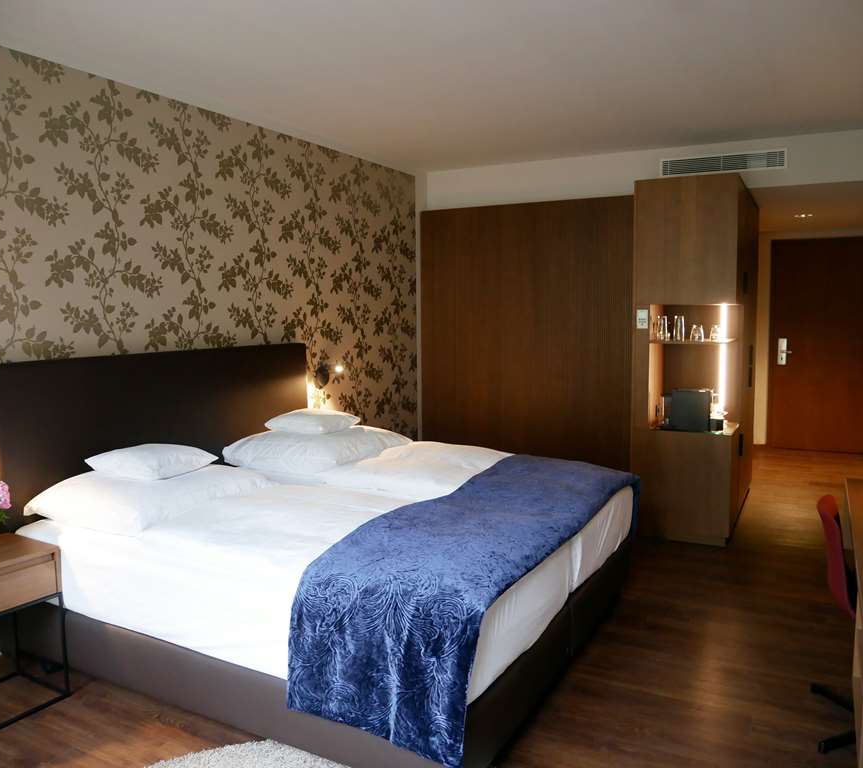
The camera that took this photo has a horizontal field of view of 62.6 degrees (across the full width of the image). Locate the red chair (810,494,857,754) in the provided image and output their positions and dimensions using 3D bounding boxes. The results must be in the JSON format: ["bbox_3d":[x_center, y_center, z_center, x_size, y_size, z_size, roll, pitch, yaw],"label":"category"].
[{"bbox_3d":[1.577,0.810,2.395,0.540,0.820,0.500,3,7,29],"label":"red chair"}]

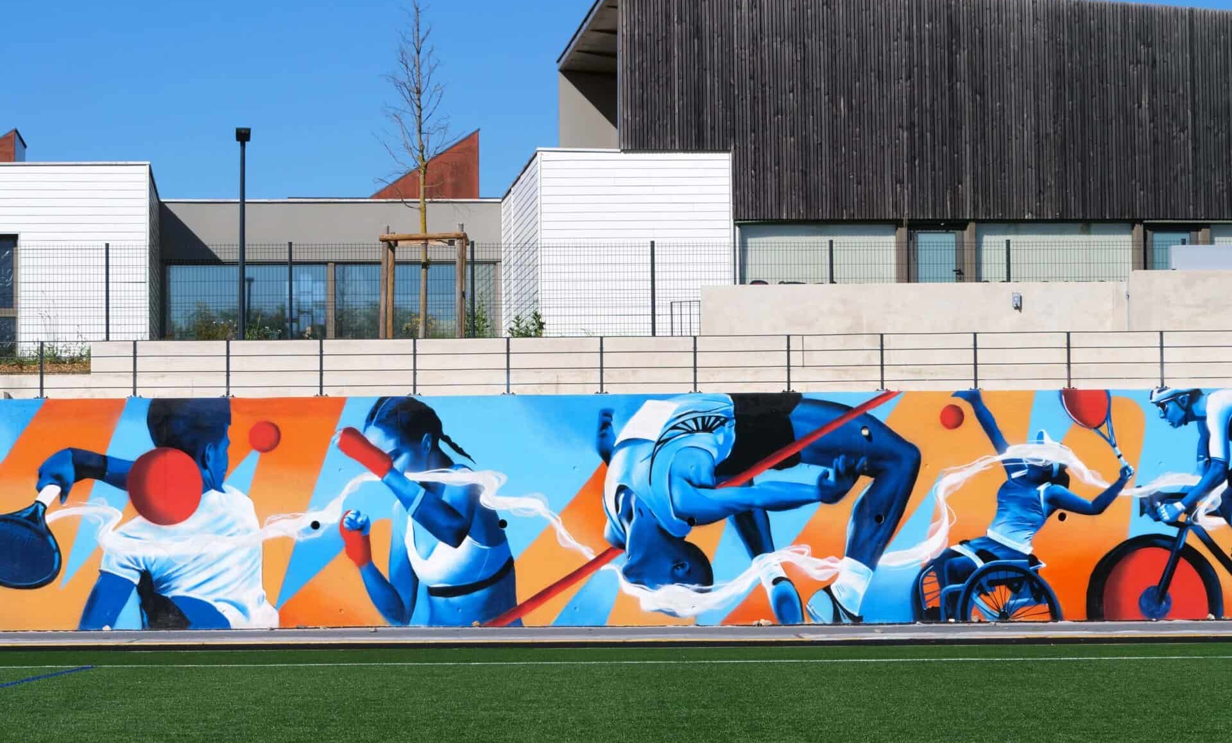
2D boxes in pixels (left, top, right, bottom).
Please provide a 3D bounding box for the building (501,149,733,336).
[{"bbox_3d":[-0.048,-1.856,60.157,3.400,3.650,8.400,0,-3,-6],"label":"building"}]

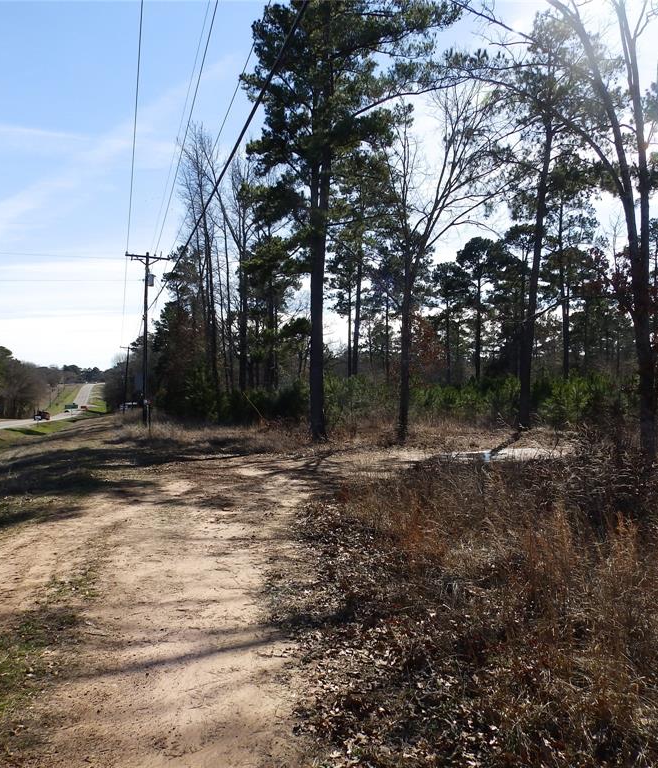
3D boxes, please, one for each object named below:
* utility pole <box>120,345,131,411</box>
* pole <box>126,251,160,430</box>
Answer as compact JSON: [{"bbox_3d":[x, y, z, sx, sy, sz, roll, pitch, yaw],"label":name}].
[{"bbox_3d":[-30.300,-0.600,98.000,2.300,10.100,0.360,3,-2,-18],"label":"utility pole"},{"bbox_3d":[-10.460,-2.500,37.500,2.350,10.200,0.420,1,-2,-18],"label":"pole"}]

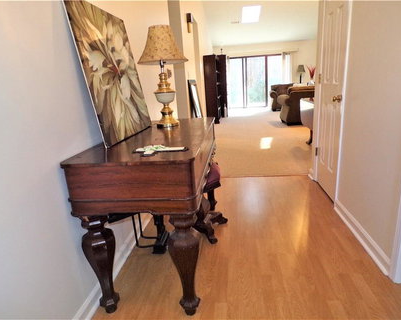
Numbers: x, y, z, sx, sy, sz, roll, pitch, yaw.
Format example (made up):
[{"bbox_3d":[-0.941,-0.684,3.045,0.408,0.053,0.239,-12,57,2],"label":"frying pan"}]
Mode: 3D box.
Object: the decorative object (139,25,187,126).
[{"bbox_3d":[-0.273,-0.620,2.225,0.384,0.717,0.384,-1,15,8],"label":"decorative object"}]

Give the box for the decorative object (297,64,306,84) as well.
[{"bbox_3d":[3.330,-2.808,9.756,0.275,0.634,0.275,-1,15,8],"label":"decorative object"}]

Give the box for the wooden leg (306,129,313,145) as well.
[{"bbox_3d":[1.913,-0.423,5.181,0.110,0.263,0.110,-1,15,8],"label":"wooden leg"}]

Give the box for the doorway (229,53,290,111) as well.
[{"bbox_3d":[2.303,-3.064,11.725,2.400,2.003,0.130,-1,15,8],"label":"doorway"}]

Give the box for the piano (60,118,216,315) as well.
[{"bbox_3d":[-0.210,0.233,2.015,0.593,0.830,1.374,-1,15,8],"label":"piano"}]

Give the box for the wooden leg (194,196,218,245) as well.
[{"bbox_3d":[0.038,0.428,2.164,0.171,0.350,0.158,-1,15,8],"label":"wooden leg"}]

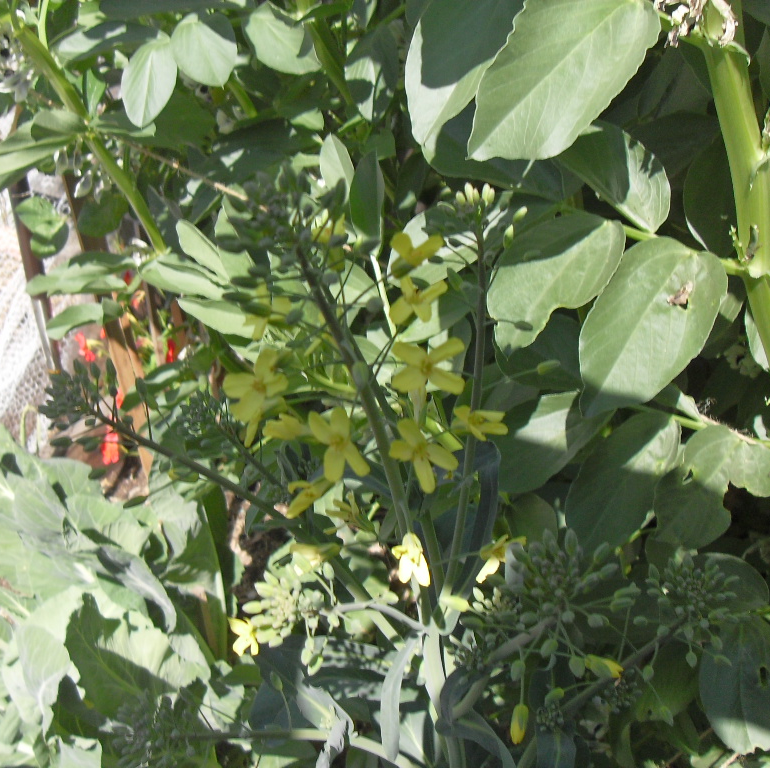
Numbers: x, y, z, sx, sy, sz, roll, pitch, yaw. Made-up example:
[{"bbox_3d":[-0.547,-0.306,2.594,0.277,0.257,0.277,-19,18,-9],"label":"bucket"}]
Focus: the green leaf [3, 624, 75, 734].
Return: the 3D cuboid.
[{"bbox_3d":[-0.189,0.162,0.600,0.039,0.020,0.059,-7,66,-20],"label":"green leaf"}]

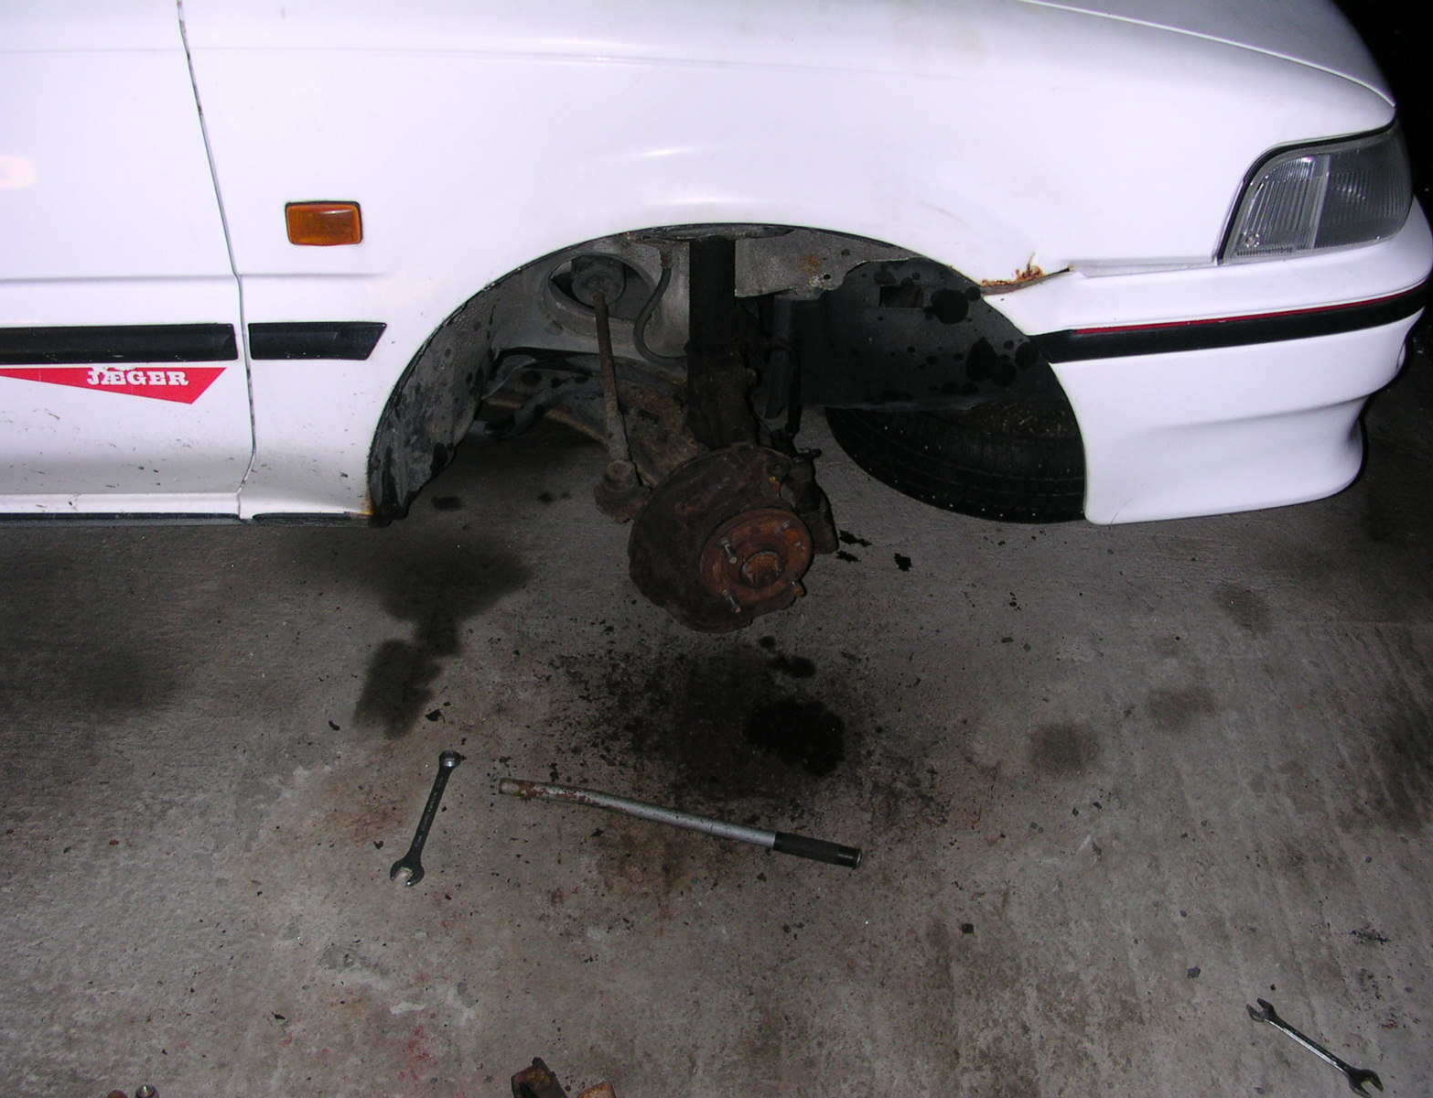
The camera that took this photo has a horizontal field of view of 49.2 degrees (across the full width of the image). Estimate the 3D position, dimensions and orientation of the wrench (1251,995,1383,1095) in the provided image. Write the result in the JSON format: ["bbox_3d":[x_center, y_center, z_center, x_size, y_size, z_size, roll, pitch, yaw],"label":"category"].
[{"bbox_3d":[0.601,0.501,1.576,0.032,0.009,0.145,-29,47,-32],"label":"wrench"}]

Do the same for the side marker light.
[{"bbox_3d":[-0.349,-0.291,1.395,0.064,0.037,0.020,2,33,2],"label":"side marker light"}]

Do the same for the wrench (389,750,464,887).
[{"bbox_3d":[-0.335,0.309,1.817,0.037,0.014,0.207,4,38,6],"label":"wrench"}]

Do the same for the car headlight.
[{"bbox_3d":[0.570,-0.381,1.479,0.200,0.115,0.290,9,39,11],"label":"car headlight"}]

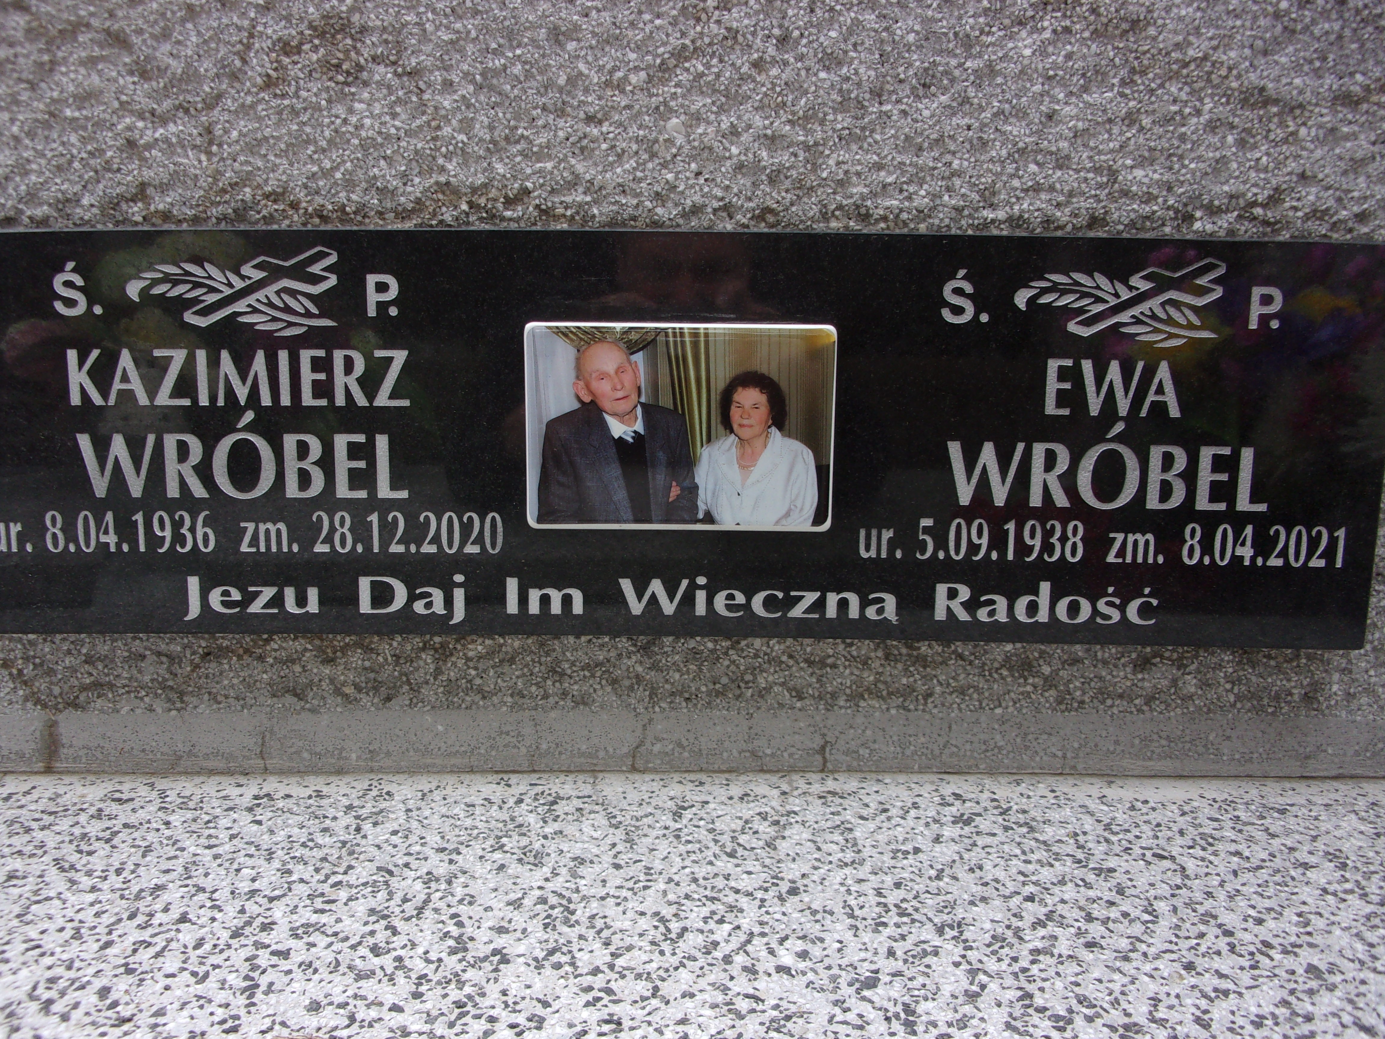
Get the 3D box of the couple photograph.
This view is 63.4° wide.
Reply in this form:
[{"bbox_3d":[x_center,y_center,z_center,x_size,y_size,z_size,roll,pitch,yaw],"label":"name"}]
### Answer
[{"bbox_3d":[-0.006,-0.044,0.548,0.151,0.101,0.009,1,10,0],"label":"couple photograph"}]

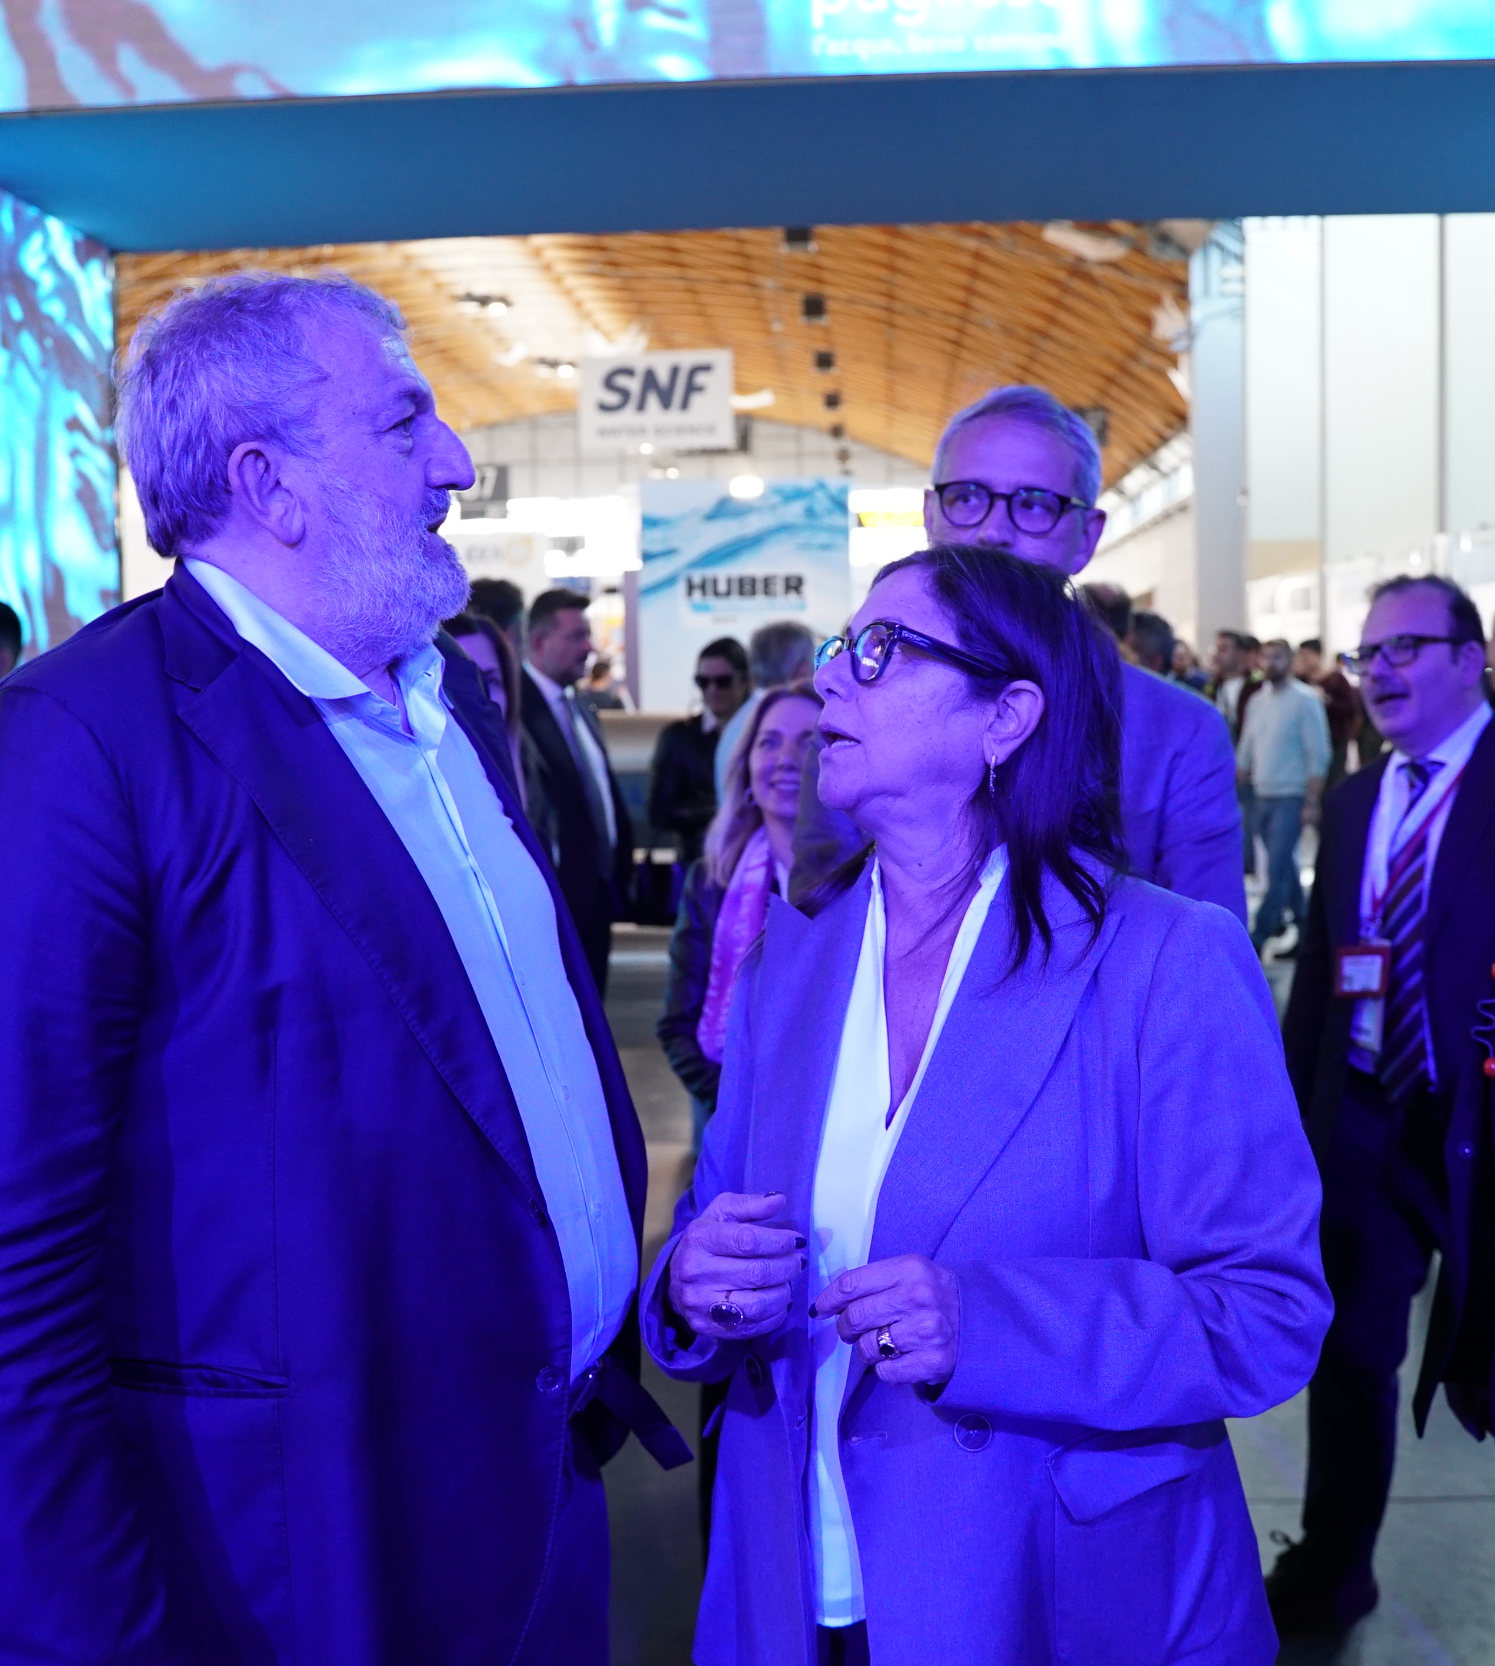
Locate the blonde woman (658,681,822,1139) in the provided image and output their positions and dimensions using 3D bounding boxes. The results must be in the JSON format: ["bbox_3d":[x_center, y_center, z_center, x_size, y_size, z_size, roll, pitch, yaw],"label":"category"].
[{"bbox_3d":[0.078,0.542,3.189,0.500,1.579,0.380,-3,5,-25],"label":"blonde woman"}]

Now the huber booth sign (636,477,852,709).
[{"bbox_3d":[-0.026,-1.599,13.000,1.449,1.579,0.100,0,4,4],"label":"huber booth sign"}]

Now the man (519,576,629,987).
[{"bbox_3d":[-0.479,0.245,5.419,0.400,1.850,0.540,3,5,38],"label":"man"}]

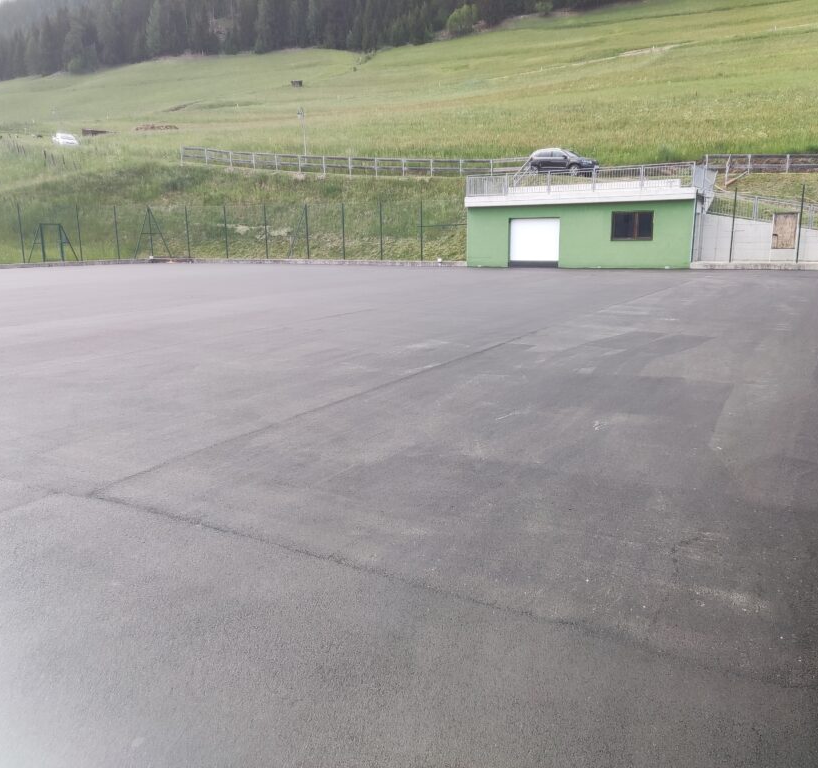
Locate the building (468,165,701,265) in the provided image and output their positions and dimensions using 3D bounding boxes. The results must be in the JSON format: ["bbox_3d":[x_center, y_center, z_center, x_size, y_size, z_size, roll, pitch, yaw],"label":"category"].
[{"bbox_3d":[8.445,-7.619,34.394,10.253,4.197,4.994,6,13,29],"label":"building"}]

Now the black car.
[{"bbox_3d":[9.452,-13.569,45.300,4.400,1.620,1.830,9,15,32],"label":"black car"}]

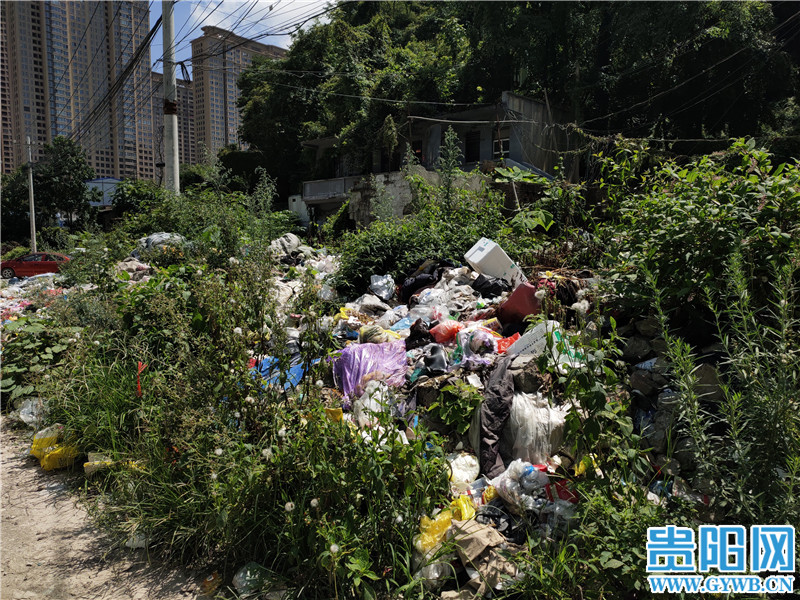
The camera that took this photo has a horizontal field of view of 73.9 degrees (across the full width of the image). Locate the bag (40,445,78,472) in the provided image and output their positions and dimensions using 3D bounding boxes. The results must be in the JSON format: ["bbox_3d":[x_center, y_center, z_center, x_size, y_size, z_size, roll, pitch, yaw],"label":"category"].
[{"bbox_3d":[-2.479,1.150,3.870,0.235,0.125,0.200,-3,6,-33],"label":"bag"}]

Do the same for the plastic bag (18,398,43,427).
[{"bbox_3d":[-3.293,1.001,4.750,0.190,0.200,0.180,-3,6,-35],"label":"plastic bag"}]

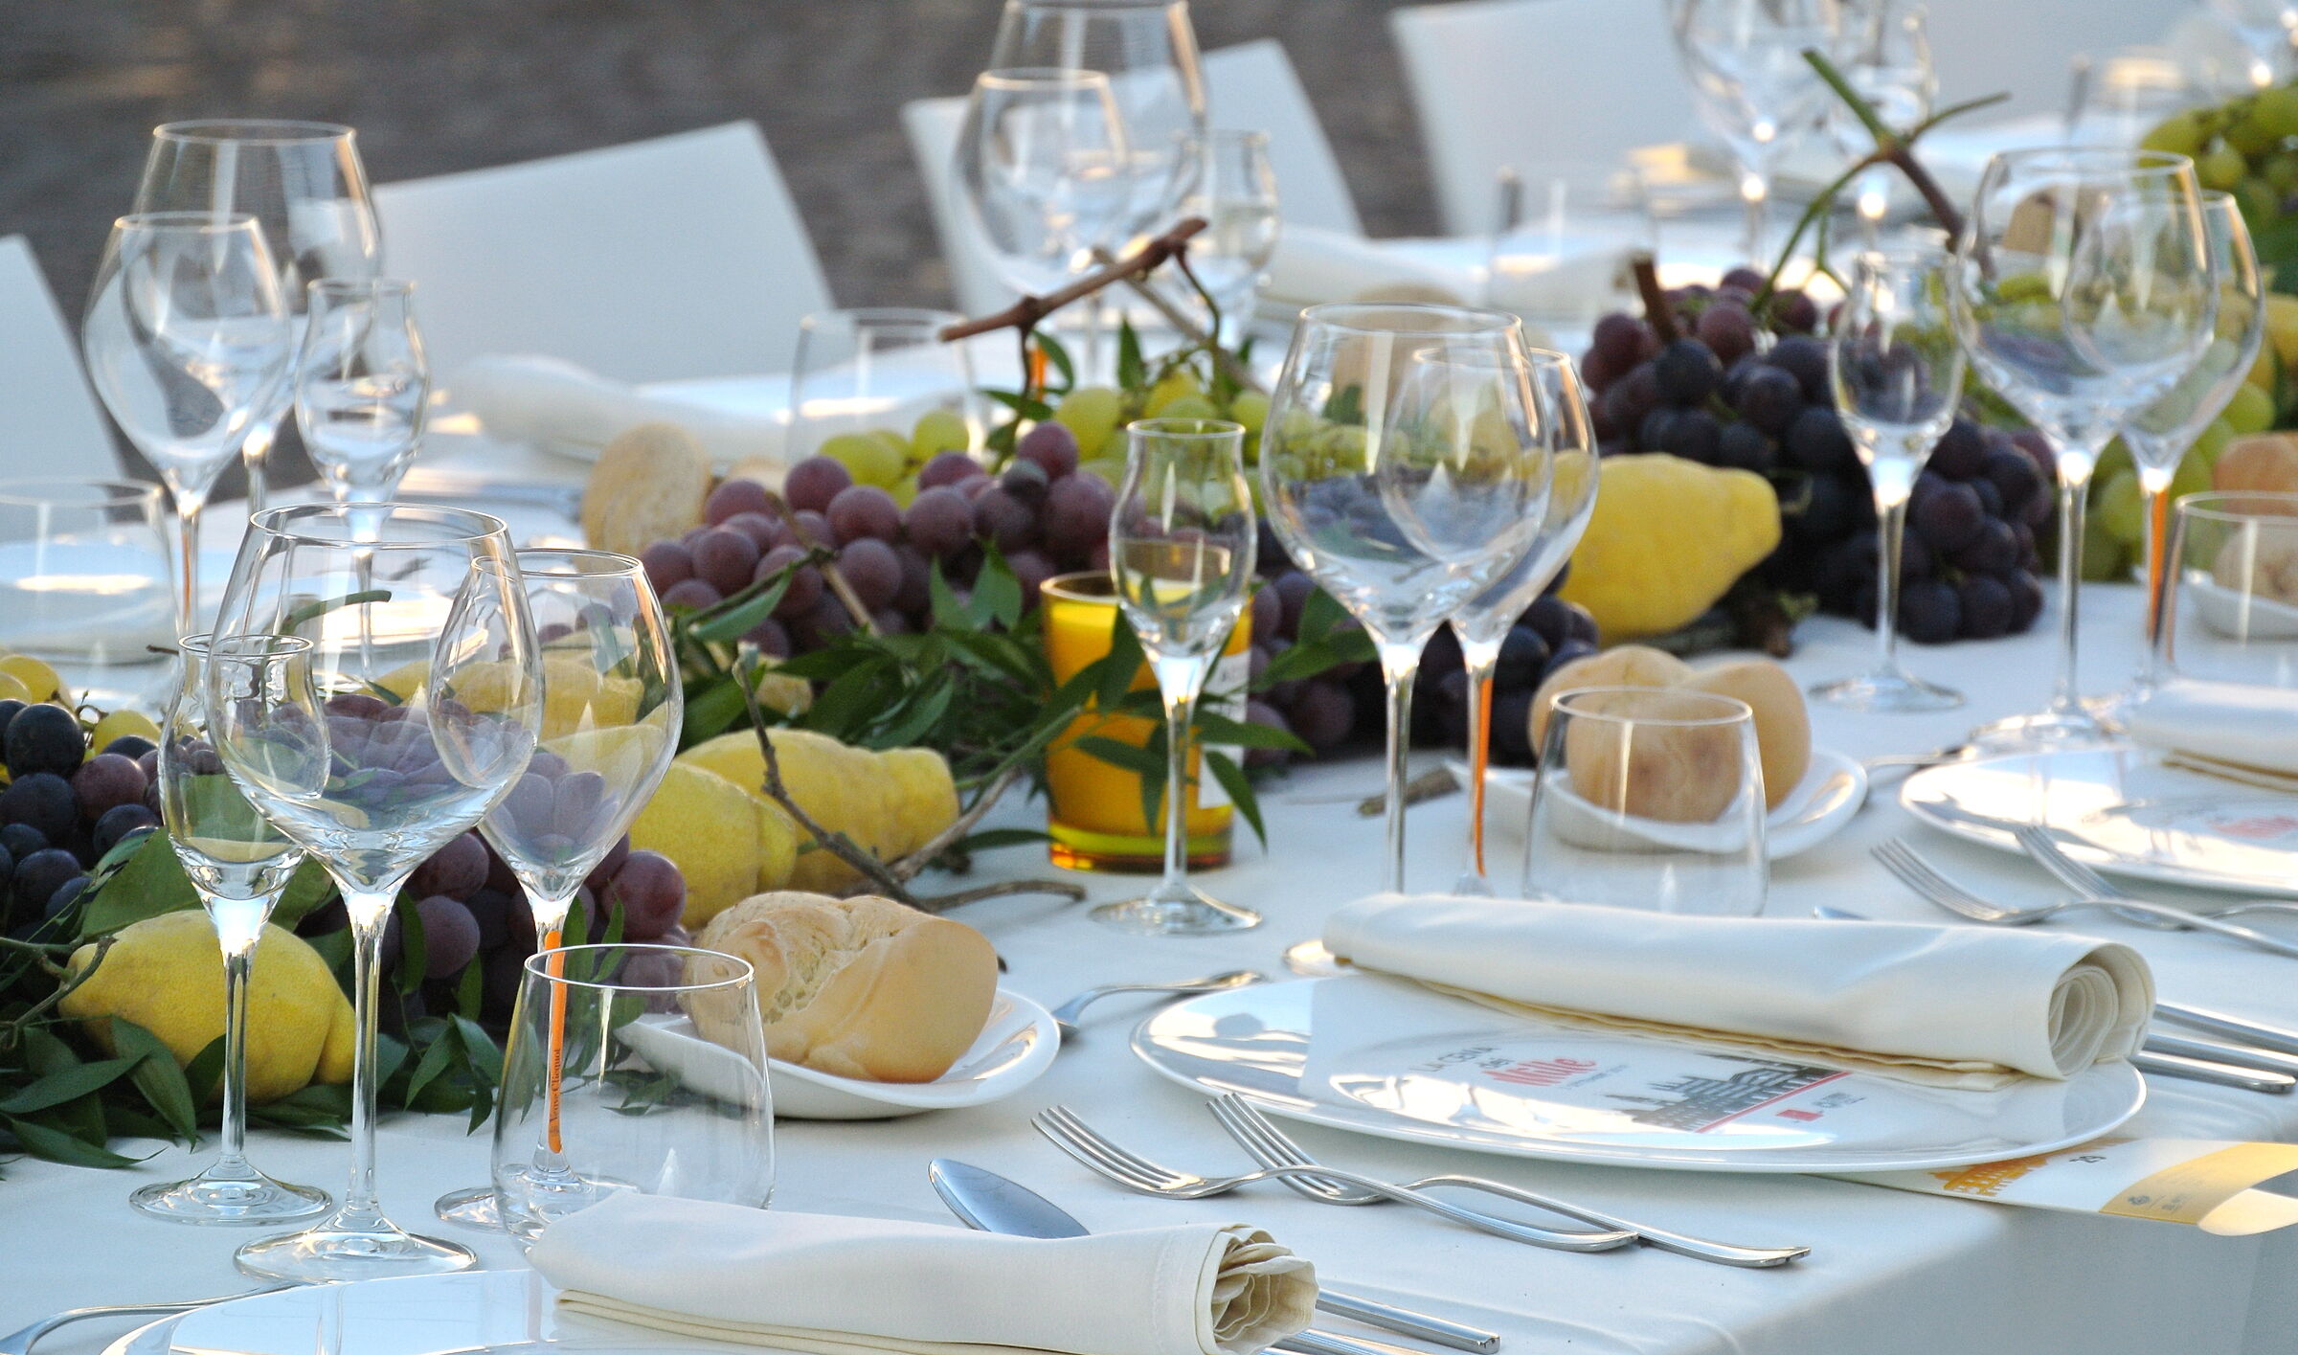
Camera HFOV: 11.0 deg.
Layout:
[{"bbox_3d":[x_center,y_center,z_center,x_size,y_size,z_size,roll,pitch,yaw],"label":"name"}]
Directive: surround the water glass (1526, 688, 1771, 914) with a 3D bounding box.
[{"bbox_3d":[0.172,0.051,4.103,0.085,0.084,0.085,2,10,0],"label":"water glass"}]

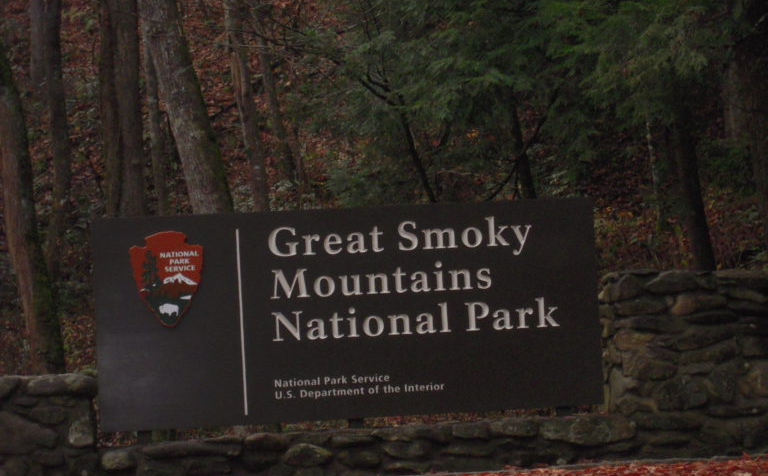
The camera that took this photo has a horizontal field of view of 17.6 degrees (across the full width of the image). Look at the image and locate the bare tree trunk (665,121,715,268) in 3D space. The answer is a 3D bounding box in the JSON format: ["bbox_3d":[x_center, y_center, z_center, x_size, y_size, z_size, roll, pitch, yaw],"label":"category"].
[{"bbox_3d":[2.292,-0.311,18.200,0.161,1.106,0.161,-6,-3,0],"label":"bare tree trunk"}]

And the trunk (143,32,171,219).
[{"bbox_3d":[-1.889,-0.928,20.500,0.124,1.475,0.124,-5,-3,0],"label":"trunk"}]

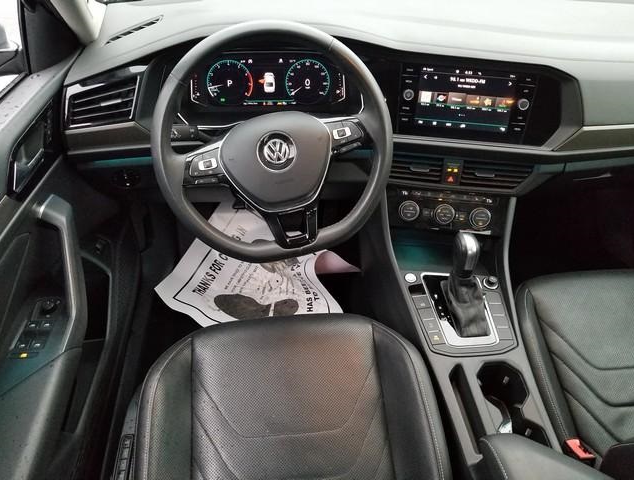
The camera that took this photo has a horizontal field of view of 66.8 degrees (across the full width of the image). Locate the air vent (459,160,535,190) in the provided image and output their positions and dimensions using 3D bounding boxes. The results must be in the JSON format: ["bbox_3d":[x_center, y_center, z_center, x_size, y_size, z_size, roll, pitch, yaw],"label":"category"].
[{"bbox_3d":[0.364,-0.134,0.985,0.135,0.052,0.040,4,26,3],"label":"air vent"}]

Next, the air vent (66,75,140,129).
[{"bbox_3d":[-0.383,-0.249,0.863,0.118,0.072,0.040,-10,28,-14],"label":"air vent"}]

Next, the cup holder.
[{"bbox_3d":[0.323,0.289,0.812,0.088,0.070,0.165,-2,38,-5],"label":"cup holder"}]

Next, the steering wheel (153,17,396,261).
[{"bbox_3d":[-0.067,-0.143,0.765,0.370,0.370,0.100,-10,16,-3],"label":"steering wheel"}]

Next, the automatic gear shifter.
[{"bbox_3d":[0.283,0.081,0.911,0.065,0.140,0.115,-2,38,-5],"label":"automatic gear shifter"}]

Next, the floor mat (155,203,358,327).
[{"bbox_3d":[-0.161,0.047,1.478,0.530,0.090,0.610,3,38,2],"label":"floor mat"}]

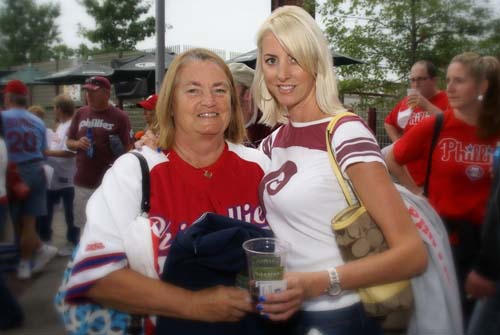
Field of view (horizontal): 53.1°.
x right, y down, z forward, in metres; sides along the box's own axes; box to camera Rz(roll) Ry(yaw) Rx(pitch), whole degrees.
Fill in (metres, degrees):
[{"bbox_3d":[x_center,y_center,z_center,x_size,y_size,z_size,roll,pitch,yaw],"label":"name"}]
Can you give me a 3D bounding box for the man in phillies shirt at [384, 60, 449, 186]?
[{"bbox_3d":[1.076,0.219,3.186,0.570,1.770,0.380,6,8,41],"label":"man in phillies shirt"}]

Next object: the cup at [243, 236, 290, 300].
[{"bbox_3d":[0.036,0.212,0.998,0.096,0.117,0.096,-1,10,0],"label":"cup"}]

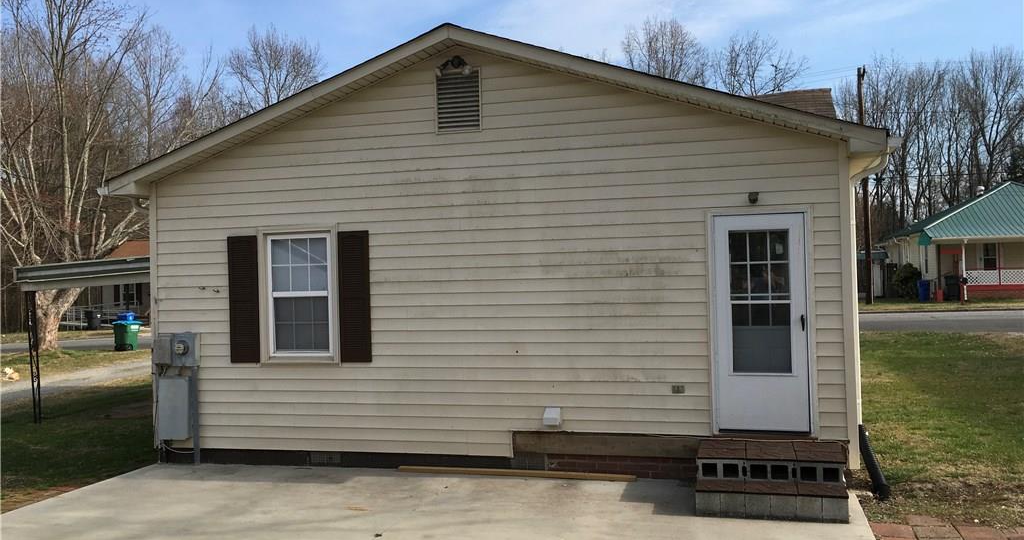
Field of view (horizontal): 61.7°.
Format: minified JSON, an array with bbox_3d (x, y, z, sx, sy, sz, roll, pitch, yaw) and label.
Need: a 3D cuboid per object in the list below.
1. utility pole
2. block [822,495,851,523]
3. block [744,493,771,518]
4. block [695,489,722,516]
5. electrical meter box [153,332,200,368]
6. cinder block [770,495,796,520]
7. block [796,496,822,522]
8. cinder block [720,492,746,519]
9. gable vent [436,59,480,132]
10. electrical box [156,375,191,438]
[{"bbox_3d":[16.854,-4.003,41.000,0.300,11.309,0.300,-2,0,15],"label":"utility pole"},{"bbox_3d":[2.714,1.981,7.252,0.200,0.195,0.395,-2,0,15],"label":"block"},{"bbox_3d":[2.086,1.967,7.291,0.197,0.197,0.390,-2,-1,15],"label":"block"},{"bbox_3d":[1.726,2.006,7.510,0.200,0.195,0.395,-2,0,15],"label":"block"},{"bbox_3d":[-3.749,0.887,9.559,0.510,0.385,0.190,-2,-1,15],"label":"electrical meter box"},{"bbox_3d":[2.318,1.991,7.355,0.200,0.195,0.395,-2,0,15],"label":"cinder block"},{"bbox_3d":[2.479,1.957,7.188,0.197,0.197,0.390,-2,-1,15],"label":"block"},{"bbox_3d":[1.892,1.972,7.341,0.197,0.197,0.390,-2,-1,15],"label":"cinder block"},{"bbox_3d":[-0.554,-1.744,8.817,0.490,0.680,0.060,-2,-1,15],"label":"gable vent"},{"bbox_3d":[-3.703,1.539,9.486,0.365,0.665,0.130,-2,0,15],"label":"electrical box"}]

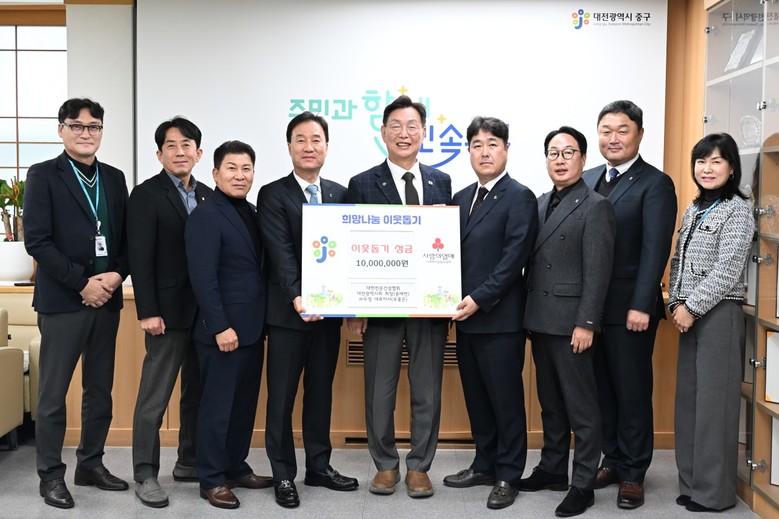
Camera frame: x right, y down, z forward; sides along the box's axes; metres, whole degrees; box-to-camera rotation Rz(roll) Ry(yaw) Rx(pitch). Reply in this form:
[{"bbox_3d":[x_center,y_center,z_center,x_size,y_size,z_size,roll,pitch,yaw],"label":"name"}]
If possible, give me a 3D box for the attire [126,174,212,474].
[{"bbox_3d":[-0.978,0.301,3.688,0.460,1.350,0.320,-3,5,-43],"label":"attire"}]

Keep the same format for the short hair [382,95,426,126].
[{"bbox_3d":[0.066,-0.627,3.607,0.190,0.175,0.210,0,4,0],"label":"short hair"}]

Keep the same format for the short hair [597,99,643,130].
[{"bbox_3d":[1.042,-0.640,3.720,0.185,0.160,0.205,2,4,28],"label":"short hair"}]

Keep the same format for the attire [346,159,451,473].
[{"bbox_3d":[0.036,0.252,3.800,0.520,1.423,0.300,0,3,-4],"label":"attire"}]

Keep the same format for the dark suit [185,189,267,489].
[{"bbox_3d":[-0.723,0.329,3.710,0.440,1.344,0.310,-2,4,-38],"label":"dark suit"}]

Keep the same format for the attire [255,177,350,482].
[{"bbox_3d":[-0.397,0.282,3.760,0.470,1.390,0.320,-1,4,-24],"label":"attire"}]

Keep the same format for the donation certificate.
[{"bbox_3d":[-0.037,0.002,3.580,0.695,0.490,0.012,0,-8,1],"label":"donation certificate"}]

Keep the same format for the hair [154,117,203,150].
[{"bbox_3d":[-0.956,-0.556,3.730,0.195,0.170,0.205,0,3,-14],"label":"hair"}]

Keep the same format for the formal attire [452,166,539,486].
[{"bbox_3d":[0.466,0.288,3.770,0.460,1.411,0.310,2,4,32],"label":"formal attire"}]

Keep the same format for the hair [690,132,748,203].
[{"bbox_3d":[1.404,-0.391,3.514,0.215,0.290,0.220,4,5,42],"label":"hair"}]

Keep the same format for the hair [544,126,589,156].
[{"bbox_3d":[0.762,-0.479,3.519,0.180,0.175,0.210,2,4,27],"label":"hair"}]

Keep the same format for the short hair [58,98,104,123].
[{"bbox_3d":[-1.387,-0.647,3.700,0.185,0.140,0.205,-1,4,-28],"label":"short hair"}]

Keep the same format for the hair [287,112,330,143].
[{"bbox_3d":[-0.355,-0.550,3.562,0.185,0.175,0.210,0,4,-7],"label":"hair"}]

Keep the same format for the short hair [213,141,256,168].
[{"bbox_3d":[-0.694,-0.451,3.670,0.180,0.145,0.200,-1,4,-25],"label":"short hair"}]

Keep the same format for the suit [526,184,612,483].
[{"bbox_3d":[0.784,0.329,3.602,0.460,1.340,0.320,4,5,44],"label":"suit"}]

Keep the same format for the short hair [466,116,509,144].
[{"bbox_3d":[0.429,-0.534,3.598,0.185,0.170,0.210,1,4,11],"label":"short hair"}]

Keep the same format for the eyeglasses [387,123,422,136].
[{"bbox_3d":[0.067,-0.563,3.561,0.145,0.048,0.140,0,4,0],"label":"eyeglasses"}]

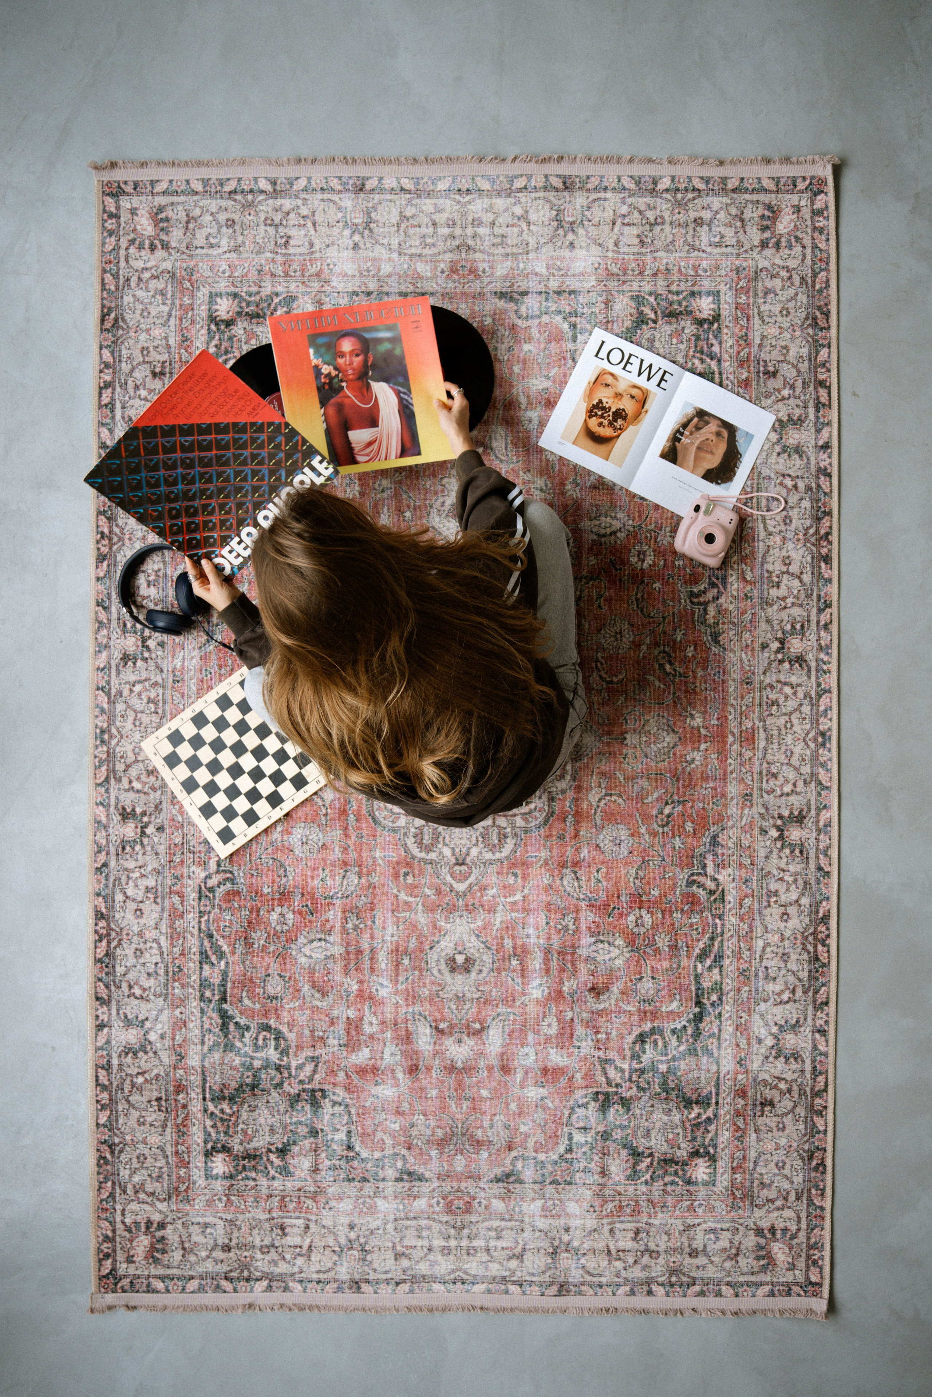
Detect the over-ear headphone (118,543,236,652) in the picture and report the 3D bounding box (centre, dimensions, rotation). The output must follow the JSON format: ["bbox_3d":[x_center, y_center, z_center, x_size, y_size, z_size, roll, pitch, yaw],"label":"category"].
[{"bbox_3d":[-0.595,-0.213,2.210,0.195,0.080,0.180,33,91,1],"label":"over-ear headphone"}]

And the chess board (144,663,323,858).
[{"bbox_3d":[-0.469,0.127,2.239,0.284,0.022,0.287,-36,90,1],"label":"chess board"}]

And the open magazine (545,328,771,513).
[{"bbox_3d":[0.393,-0.549,2.231,0.412,0.009,0.267,26,91,1],"label":"open magazine"}]

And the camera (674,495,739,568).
[{"bbox_3d":[0.488,-0.336,2.199,0.107,0.067,0.121,25,91,1],"label":"camera"}]

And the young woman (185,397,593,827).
[{"bbox_3d":[-0.084,-0.132,1.853,0.720,0.780,0.750,-27,90,1],"label":"young woman"}]

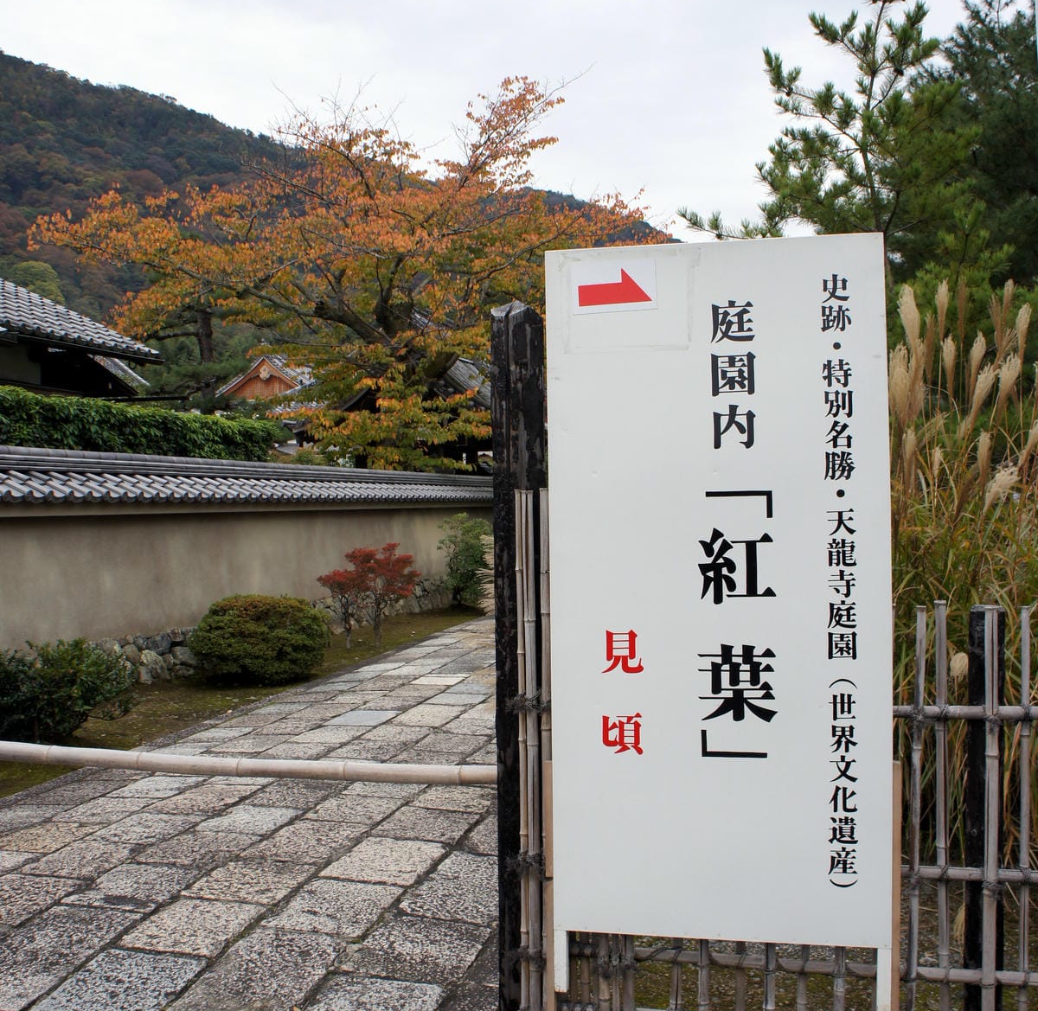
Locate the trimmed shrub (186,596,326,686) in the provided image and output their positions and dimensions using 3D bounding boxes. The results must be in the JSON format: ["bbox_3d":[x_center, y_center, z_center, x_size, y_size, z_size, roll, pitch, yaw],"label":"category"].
[{"bbox_3d":[-2.486,1.236,11.200,1.360,0.800,1.280,-1,0,0],"label":"trimmed shrub"}]

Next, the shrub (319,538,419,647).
[{"bbox_3d":[-1.717,1.012,13.400,1.170,1.220,1.000,-1,0,0],"label":"shrub"}]

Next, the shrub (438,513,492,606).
[{"bbox_3d":[-0.823,0.863,18.800,0.950,1.480,0.950,-1,0,0],"label":"shrub"}]

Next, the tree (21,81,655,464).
[{"bbox_3d":[-3.247,-3.272,22.500,11.600,9.800,10.500,-1,0,0],"label":"tree"}]

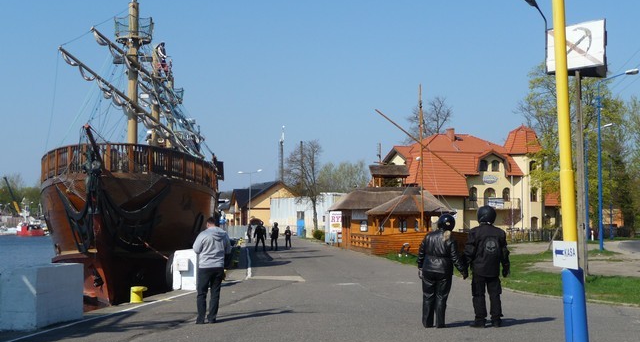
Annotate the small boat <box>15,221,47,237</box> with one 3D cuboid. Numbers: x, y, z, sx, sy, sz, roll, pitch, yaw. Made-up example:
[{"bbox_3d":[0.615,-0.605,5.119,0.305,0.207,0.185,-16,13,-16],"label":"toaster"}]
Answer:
[{"bbox_3d":[-69.508,14.094,245.000,6.900,3.800,2.600,0,-3,-6],"label":"small boat"}]

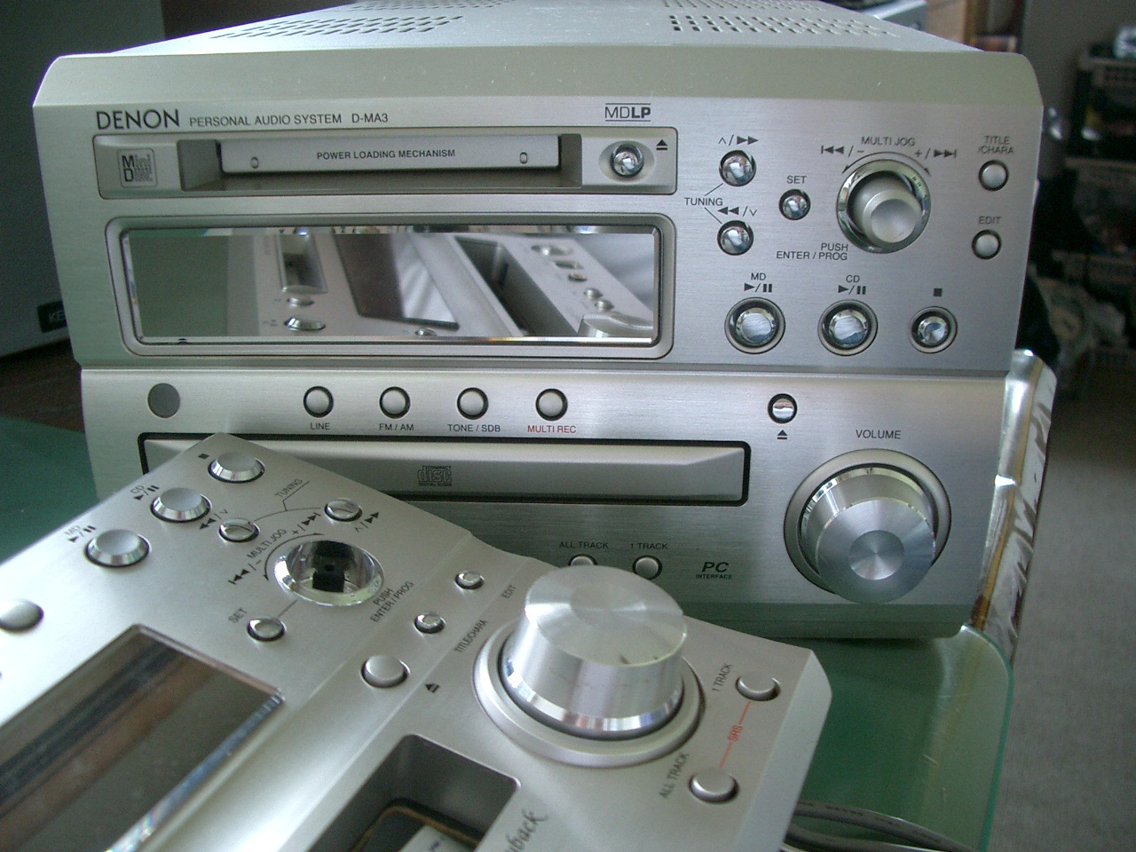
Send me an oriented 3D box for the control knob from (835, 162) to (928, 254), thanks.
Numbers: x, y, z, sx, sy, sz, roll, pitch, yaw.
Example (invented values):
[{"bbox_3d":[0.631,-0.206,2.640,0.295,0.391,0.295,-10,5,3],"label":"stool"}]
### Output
[{"bbox_3d":[0.065,-0.044,0.234,0.020,0.020,0.013,1,23,3],"label":"control knob"}]

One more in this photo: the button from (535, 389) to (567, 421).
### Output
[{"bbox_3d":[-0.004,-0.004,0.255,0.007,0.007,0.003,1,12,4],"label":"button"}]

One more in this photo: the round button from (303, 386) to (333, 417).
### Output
[{"bbox_3d":[-0.057,-0.005,0.262,0.007,0.007,0.003,1,23,3],"label":"round button"}]

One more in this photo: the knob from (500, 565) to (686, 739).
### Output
[{"bbox_3d":[0.005,0.036,0.189,0.031,0.013,0.031,9,28,-4],"label":"knob"}]

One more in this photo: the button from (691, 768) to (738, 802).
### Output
[{"bbox_3d":[0.022,0.054,0.172,0.008,0.003,0.008,5,25,-2],"label":"button"}]

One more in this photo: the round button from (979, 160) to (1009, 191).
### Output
[{"bbox_3d":[0.087,-0.051,0.234,0.006,0.006,0.003,1,23,3],"label":"round button"}]

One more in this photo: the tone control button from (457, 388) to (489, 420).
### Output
[{"bbox_3d":[-0.021,-0.005,0.256,0.007,0.007,0.003,1,12,4],"label":"tone control button"}]

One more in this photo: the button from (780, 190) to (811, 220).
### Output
[{"bbox_3d":[0.047,-0.046,0.239,0.007,0.007,0.004,1,23,3],"label":"button"}]

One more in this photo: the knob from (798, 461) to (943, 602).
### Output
[{"bbox_3d":[0.067,0.025,0.254,0.031,0.031,0.013,1,21,4],"label":"knob"}]

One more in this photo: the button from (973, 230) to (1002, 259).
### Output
[{"bbox_3d":[0.088,-0.038,0.240,0.006,0.006,0.003,1,23,3],"label":"button"}]

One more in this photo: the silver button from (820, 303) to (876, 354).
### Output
[{"bbox_3d":[0.060,-0.020,0.243,0.011,0.011,0.005,1,21,4],"label":"silver button"}]

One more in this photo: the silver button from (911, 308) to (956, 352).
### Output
[{"bbox_3d":[0.079,-0.021,0.248,0.010,0.010,0.004,1,23,3],"label":"silver button"}]

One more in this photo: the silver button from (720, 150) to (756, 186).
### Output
[{"bbox_3d":[0.034,-0.052,0.233,0.007,0.007,0.004,1,21,4],"label":"silver button"}]

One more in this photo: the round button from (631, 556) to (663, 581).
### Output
[{"bbox_3d":[0.018,0.033,0.267,0.007,0.007,0.003,1,21,4],"label":"round button"}]

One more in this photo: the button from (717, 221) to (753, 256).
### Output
[{"bbox_3d":[0.035,-0.039,0.238,0.007,0.007,0.004,1,21,4],"label":"button"}]

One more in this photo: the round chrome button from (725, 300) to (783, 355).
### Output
[{"bbox_3d":[0.041,-0.022,0.250,0.012,0.012,0.005,1,23,3],"label":"round chrome button"}]

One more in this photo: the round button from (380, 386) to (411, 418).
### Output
[{"bbox_3d":[-0.039,-0.005,0.257,0.007,0.007,0.003,1,12,4],"label":"round button"}]

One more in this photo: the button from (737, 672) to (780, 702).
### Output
[{"bbox_3d":[0.033,0.045,0.198,0.007,0.003,0.007,18,28,14],"label":"button"}]

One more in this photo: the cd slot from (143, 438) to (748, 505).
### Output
[{"bbox_3d":[-0.029,0.010,0.268,0.140,0.015,0.009,1,23,3],"label":"cd slot"}]

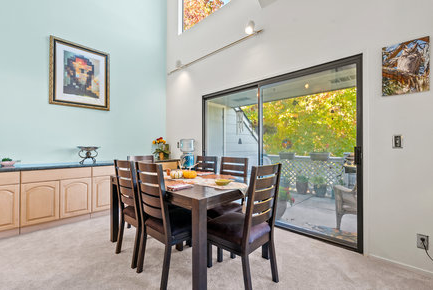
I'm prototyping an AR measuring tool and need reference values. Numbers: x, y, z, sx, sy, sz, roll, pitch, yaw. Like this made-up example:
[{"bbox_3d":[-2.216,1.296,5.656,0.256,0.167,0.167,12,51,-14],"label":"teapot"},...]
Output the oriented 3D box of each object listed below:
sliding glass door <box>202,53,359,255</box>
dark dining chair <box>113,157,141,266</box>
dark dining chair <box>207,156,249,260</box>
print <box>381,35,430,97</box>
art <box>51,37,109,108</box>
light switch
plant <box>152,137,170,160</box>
[{"bbox_3d":[0.632,0.092,2.821,2.430,2.030,0.090,0,0,44],"label":"sliding glass door"},{"bbox_3d":[-0.707,0.626,2.008,0.465,0.950,0.545,0,0,44],"label":"dark dining chair"},{"bbox_3d":[0.040,0.628,2.122,0.465,0.950,0.545,0,0,44],"label":"dark dining chair"},{"bbox_3d":[1.688,-0.691,1.734,0.304,0.461,0.025,0,0,44],"label":"print"},{"bbox_3d":[-2.310,-1.182,3.346,0.035,1.078,0.864,0,0,44],"label":"art"},{"bbox_3d":[1.660,-0.026,1.767,0.076,0.117,0.014,0,0,44],"label":"light switch"},{"bbox_3d":[-1.125,0.062,3.971,0.340,0.470,0.340,0,0,44],"label":"plant"}]

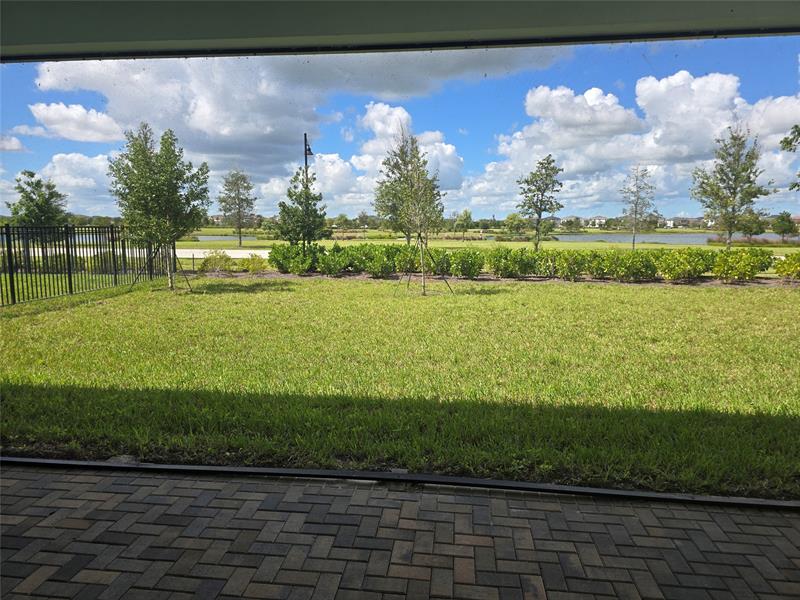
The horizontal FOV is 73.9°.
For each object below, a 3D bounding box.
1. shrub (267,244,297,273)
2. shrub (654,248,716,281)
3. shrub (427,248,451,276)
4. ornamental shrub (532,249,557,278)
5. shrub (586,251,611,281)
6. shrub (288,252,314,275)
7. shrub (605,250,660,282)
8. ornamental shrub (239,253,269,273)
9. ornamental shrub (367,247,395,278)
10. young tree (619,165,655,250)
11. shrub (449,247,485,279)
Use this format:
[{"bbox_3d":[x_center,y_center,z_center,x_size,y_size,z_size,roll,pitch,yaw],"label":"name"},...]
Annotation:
[{"bbox_3d":[-4.181,-1.455,18.752,1.058,0.990,1.027,2,8,10],"label":"shrub"},{"bbox_3d":[8.452,-1.042,15.734,1.780,0.962,1.200,2,8,9],"label":"shrub"},{"bbox_3d":[1.269,-1.253,17.522,0.857,0.974,0.902,2,8,10],"label":"shrub"},{"bbox_3d":[4.479,-1.127,16.362,0.776,0.914,0.850,2,8,9],"label":"ornamental shrub"},{"bbox_3d":[6.245,-1.107,16.805,0.885,0.934,0.922,2,8,10],"label":"shrub"},{"bbox_3d":[-3.169,-1.170,17.102,0.812,0.714,0.850,2,8,9],"label":"shrub"},{"bbox_3d":[7.007,-1.022,16.088,1.634,0.969,1.178,2,8,10],"label":"shrub"},{"bbox_3d":[-4.984,-1.288,18.081,0.990,0.654,0.950,2,8,9],"label":"ornamental shrub"},{"bbox_3d":[-0.596,-1.158,16.258,0.831,0.954,0.900,2,8,9],"label":"ornamental shrub"},{"bbox_3d":[15.084,-5.820,33.898,2.227,5.502,2.200,2,8,9],"label":"young tree"},{"bbox_3d":[2.091,-1.113,16.387,1.048,0.947,1.048,1,8,7],"label":"shrub"}]

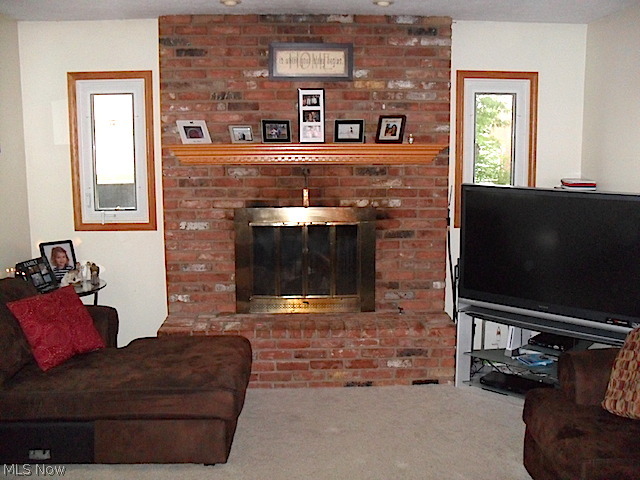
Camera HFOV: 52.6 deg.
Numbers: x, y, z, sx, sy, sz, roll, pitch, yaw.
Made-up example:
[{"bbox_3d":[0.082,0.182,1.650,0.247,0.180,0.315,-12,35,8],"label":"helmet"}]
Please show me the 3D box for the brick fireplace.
[{"bbox_3d":[-0.082,-0.287,4.327,1.960,2.410,0.619,-1,7,-2],"label":"brick fireplace"}]

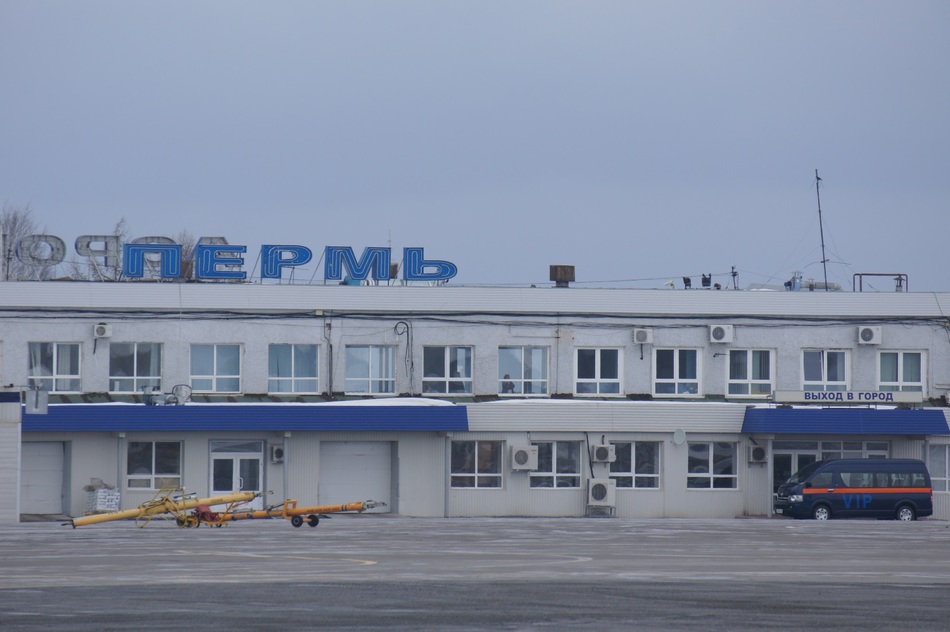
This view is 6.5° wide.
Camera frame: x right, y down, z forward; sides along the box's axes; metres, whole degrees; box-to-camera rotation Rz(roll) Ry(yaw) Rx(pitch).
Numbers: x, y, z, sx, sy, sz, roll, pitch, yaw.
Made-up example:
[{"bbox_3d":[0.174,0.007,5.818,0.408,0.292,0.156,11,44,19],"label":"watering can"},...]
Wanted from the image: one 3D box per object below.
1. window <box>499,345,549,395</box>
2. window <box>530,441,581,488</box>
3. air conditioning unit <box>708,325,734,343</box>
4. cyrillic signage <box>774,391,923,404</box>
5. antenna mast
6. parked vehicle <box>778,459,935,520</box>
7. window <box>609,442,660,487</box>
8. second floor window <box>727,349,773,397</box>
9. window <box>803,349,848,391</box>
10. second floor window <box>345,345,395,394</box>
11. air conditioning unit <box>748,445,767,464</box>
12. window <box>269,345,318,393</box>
[{"bbox_3d":[1.713,1.933,294.836,1.940,1.742,0.120,1,-1,-23],"label":"window"},{"bbox_3d":[2.853,5.261,293.693,1.900,1.710,0.150,1,-1,-21],"label":"window"},{"bbox_3d":[8.795,0.642,297.508,0.867,0.616,0.300,1,-1,-23],"label":"air conditioning unit"},{"bbox_3d":[13.277,2.879,295.608,5.792,0.398,0.200,1,-1,-23],"label":"cyrillic signage"},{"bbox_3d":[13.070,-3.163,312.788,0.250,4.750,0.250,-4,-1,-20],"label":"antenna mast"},{"bbox_3d":[13.353,6.179,292.885,5.380,2.285,1.880,1,-1,-22],"label":"parked vehicle"},{"bbox_3d":[5.620,5.283,292.985,1.931,1.657,0.120,1,-1,-23],"label":"window"},{"bbox_3d":[10.181,2.110,307.514,1.930,1.820,0.150,1,-1,-20],"label":"second floor window"},{"bbox_3d":[12.602,2.048,299.458,1.894,1.708,0.120,1,-1,-23],"label":"window"},{"bbox_3d":[-3.768,1.921,296.658,1.900,1.780,0.150,1,-1,-21],"label":"second floor window"},{"bbox_3d":[10.160,4.934,296.126,0.780,0.560,0.300,1,-1,-21],"label":"air conditioning unit"},{"bbox_3d":[-6.568,1.941,301.418,1.930,1.820,0.150,1,-1,-20],"label":"window"}]

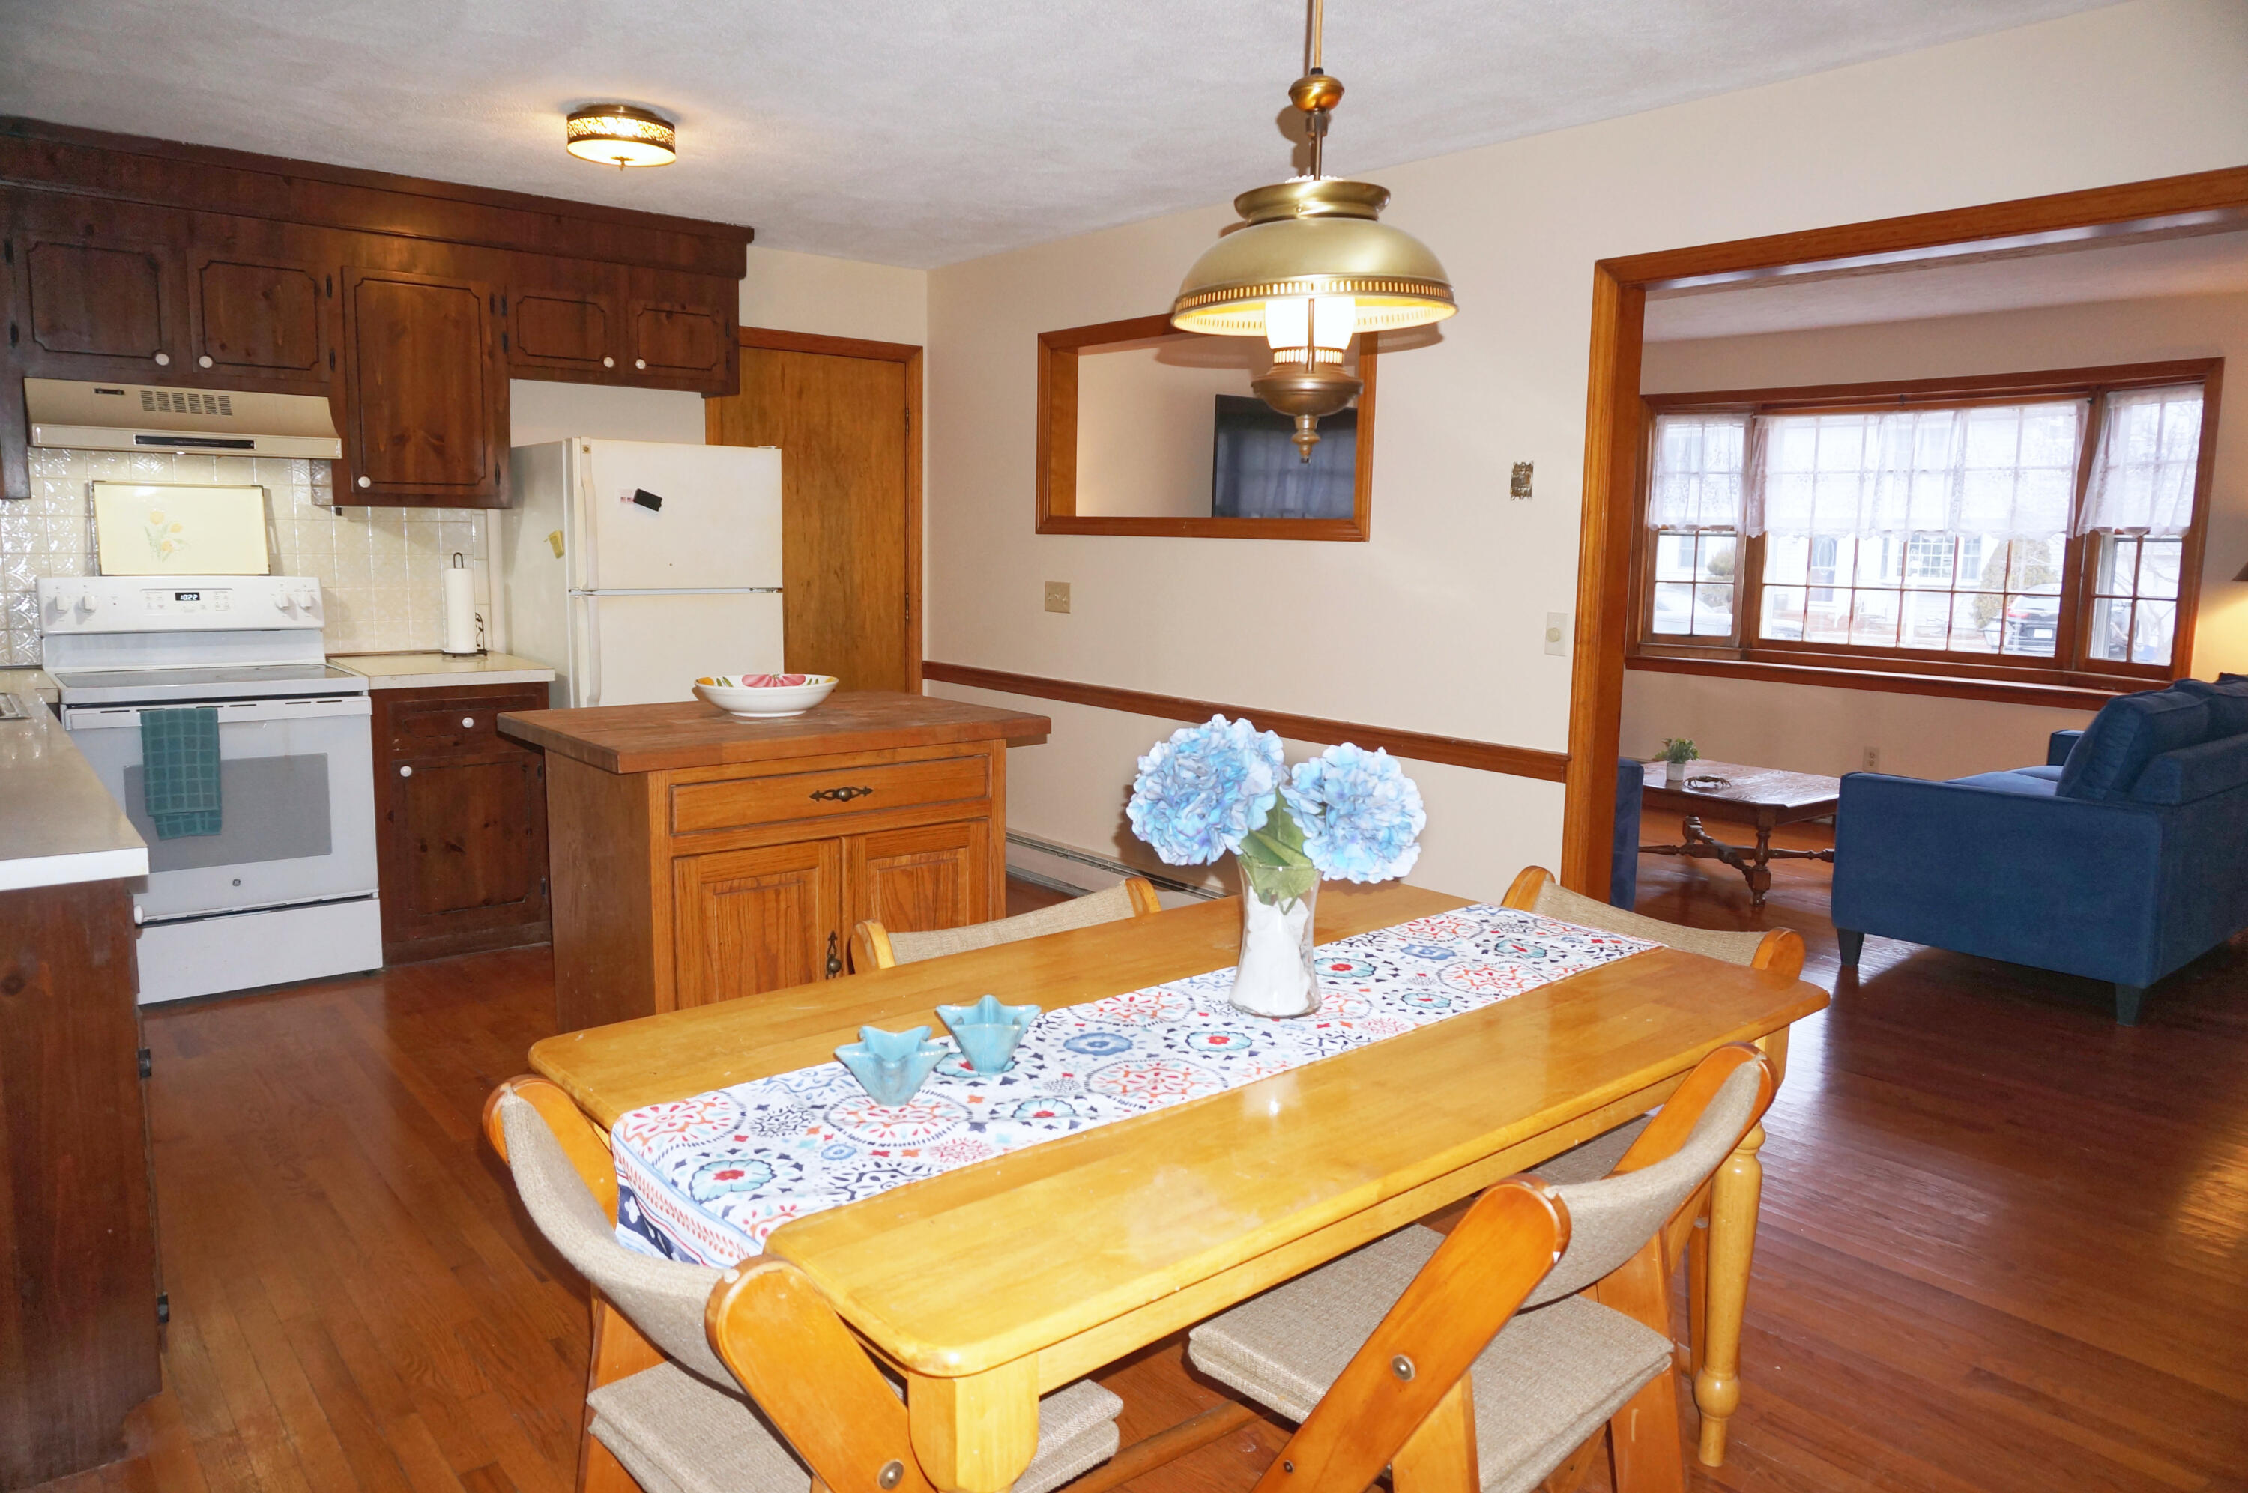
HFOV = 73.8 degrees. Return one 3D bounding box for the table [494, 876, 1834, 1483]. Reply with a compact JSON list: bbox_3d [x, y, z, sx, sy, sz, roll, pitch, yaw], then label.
[{"bbox_3d":[0.148,0.729,2.041,1.576,0.750,0.900,-6,10,-41],"label":"table"}]

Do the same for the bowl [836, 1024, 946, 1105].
[{"bbox_3d":[-0.257,0.361,1.665,0.125,0.062,0.122,0,8,-6],"label":"bowl"}]

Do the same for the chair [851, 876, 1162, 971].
[{"bbox_3d":[-0.039,0.669,2.319,0.530,0.785,0.580,-5,10,-38],"label":"chair"}]

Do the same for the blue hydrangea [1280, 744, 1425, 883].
[{"bbox_3d":[0.307,0.090,2.010,0.193,0.182,0.180,2,8,9],"label":"blue hydrangea"}]

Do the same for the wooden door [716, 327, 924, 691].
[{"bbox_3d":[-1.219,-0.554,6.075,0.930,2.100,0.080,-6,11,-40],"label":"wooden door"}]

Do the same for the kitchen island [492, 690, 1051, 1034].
[{"bbox_3d":[-0.871,0.376,3.791,1.105,0.914,0.785,-6,11,-40],"label":"kitchen island"}]

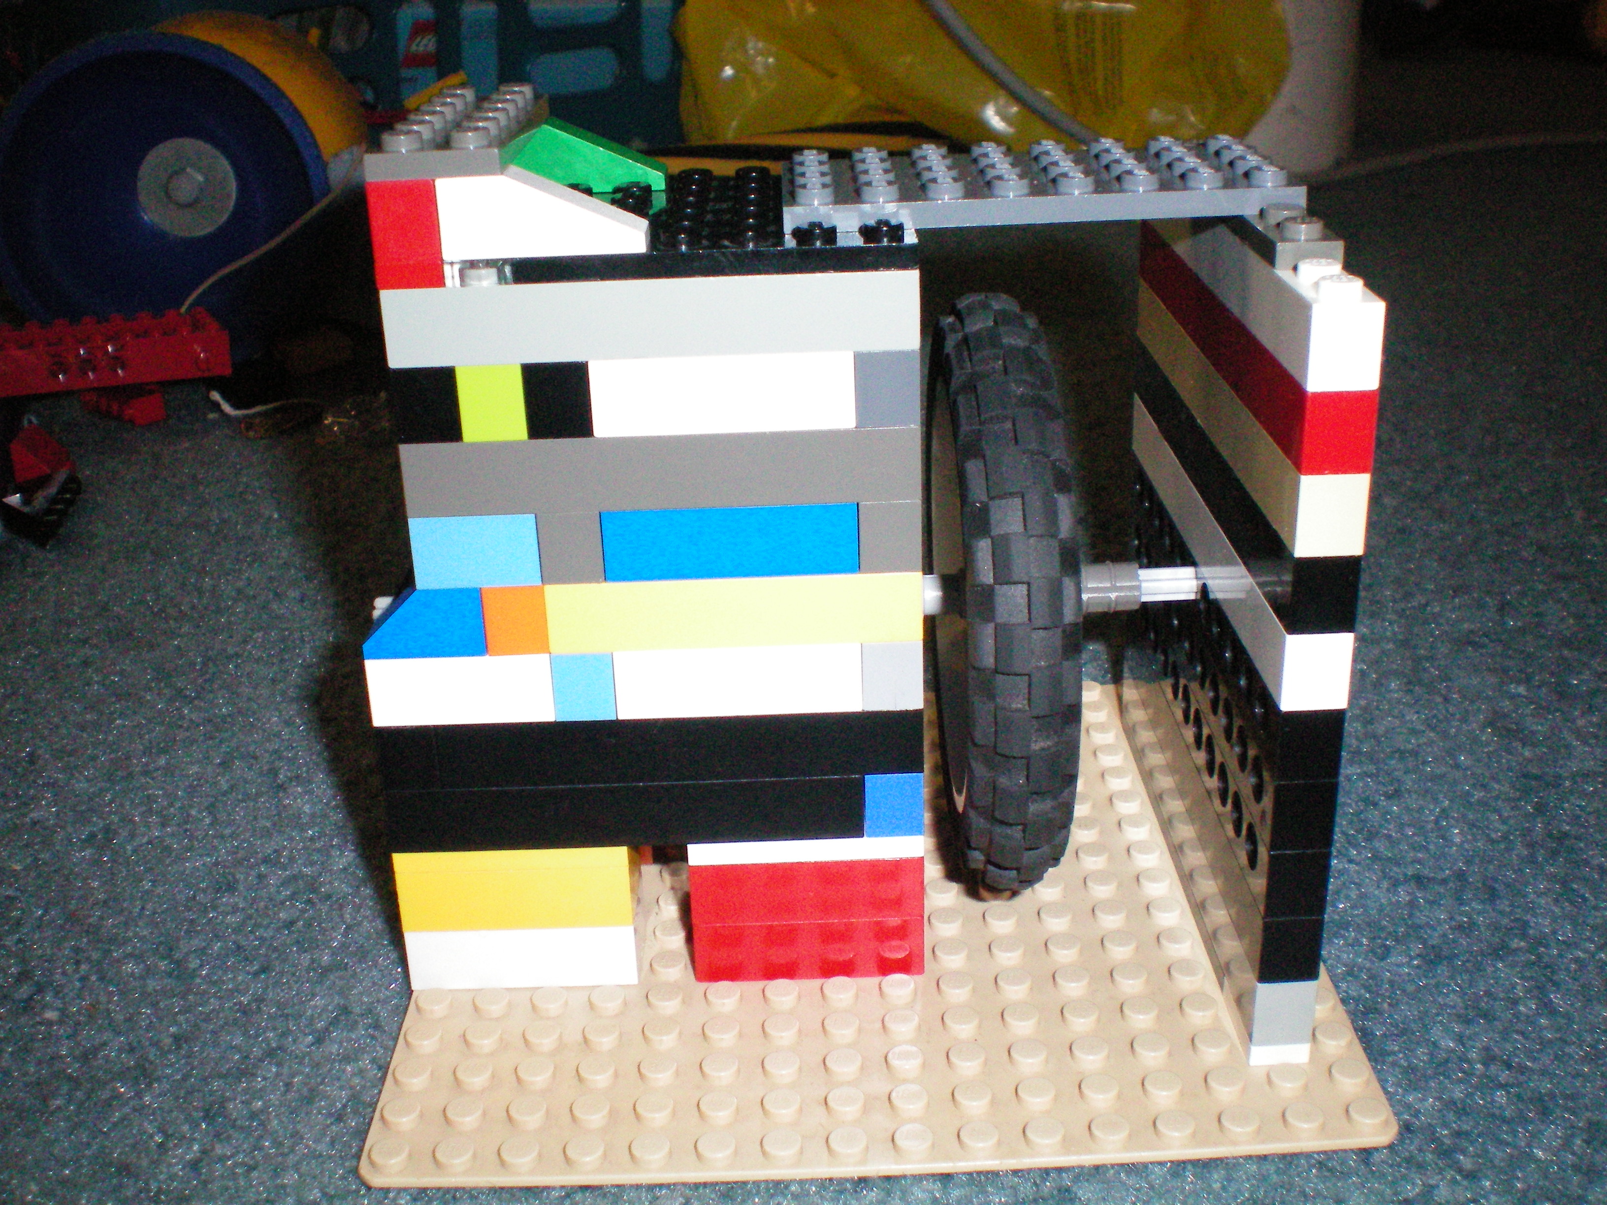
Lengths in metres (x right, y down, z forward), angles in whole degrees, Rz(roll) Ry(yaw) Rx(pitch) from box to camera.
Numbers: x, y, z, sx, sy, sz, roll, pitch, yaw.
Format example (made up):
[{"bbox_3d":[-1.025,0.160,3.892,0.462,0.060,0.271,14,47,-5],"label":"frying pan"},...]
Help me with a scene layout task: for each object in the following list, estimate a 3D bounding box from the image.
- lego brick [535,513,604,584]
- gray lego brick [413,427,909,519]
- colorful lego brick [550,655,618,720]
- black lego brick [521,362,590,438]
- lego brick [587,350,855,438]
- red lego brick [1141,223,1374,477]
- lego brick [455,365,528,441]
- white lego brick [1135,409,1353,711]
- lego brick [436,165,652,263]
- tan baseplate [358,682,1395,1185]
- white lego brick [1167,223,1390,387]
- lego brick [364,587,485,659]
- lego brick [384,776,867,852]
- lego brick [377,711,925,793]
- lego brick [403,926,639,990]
[{"bbox_3d":[-0.029,-0.008,0.224,0.008,0.010,0.009,-2,23,0],"label":"lego brick"},{"bbox_3d":[-0.018,-0.018,0.222,0.064,0.010,0.008,-2,23,0],"label":"gray lego brick"},{"bbox_3d":[-0.029,0.009,0.233,0.008,0.010,0.008,-2,23,0],"label":"colorful lego brick"},{"bbox_3d":[-0.030,-0.026,0.218,0.008,0.010,0.008,-2,23,0],"label":"black lego brick"},{"bbox_3d":[-0.010,-0.027,0.217,0.032,0.010,0.009,-2,23,0],"label":"lego brick"},{"bbox_3d":[0.057,-0.037,0.235,0.008,0.010,0.096,-2,23,0],"label":"red lego brick"},{"bbox_3d":[-0.038,-0.026,0.217,0.008,0.010,0.009,-2,23,0],"label":"lego brick"},{"bbox_3d":[0.058,-0.010,0.246,0.008,0.010,0.096,-2,23,0],"label":"white lego brick"},{"bbox_3d":[-0.031,-0.047,0.210,0.024,0.010,0.008,-2,23,0],"label":"lego brick"},{"bbox_3d":[0.009,0.042,0.270,0.128,0.003,0.128,-2,23,0],"label":"tan baseplate"},{"bbox_3d":[0.057,-0.046,0.231,0.008,0.011,0.092,-2,23,0],"label":"white lego brick"},{"bbox_3d":[-0.049,0.001,0.229,0.016,0.010,0.008,-2,23,0],"label":"lego brick"},{"bbox_3d":[-0.024,0.027,0.240,0.064,0.010,0.008,-2,23,0],"label":"lego brick"},{"bbox_3d":[-0.020,0.018,0.237,0.072,0.010,0.008,-2,23,0],"label":"lego brick"},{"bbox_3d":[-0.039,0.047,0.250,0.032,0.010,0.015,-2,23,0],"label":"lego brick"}]

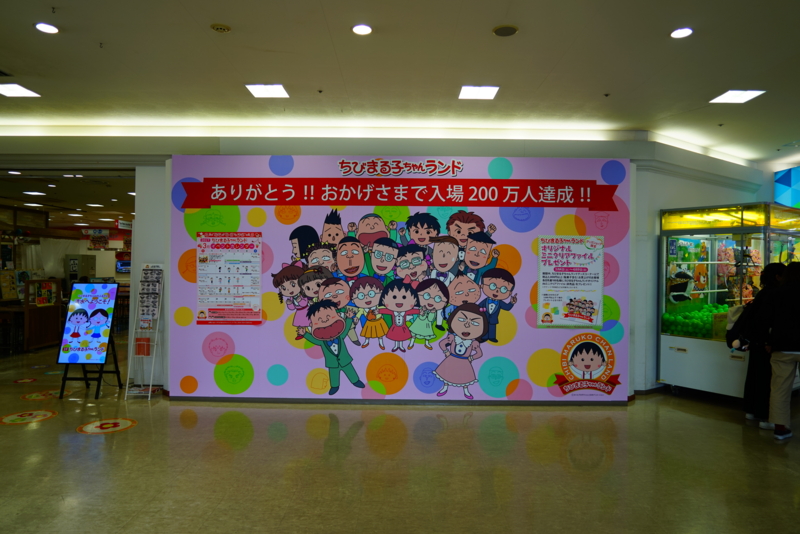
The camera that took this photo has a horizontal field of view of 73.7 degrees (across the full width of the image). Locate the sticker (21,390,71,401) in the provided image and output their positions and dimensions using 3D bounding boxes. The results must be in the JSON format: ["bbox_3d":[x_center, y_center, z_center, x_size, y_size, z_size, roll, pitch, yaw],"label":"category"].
[{"bbox_3d":[-4.062,1.479,6.149,0.500,0.010,0.500,1,0,0],"label":"sticker"}]

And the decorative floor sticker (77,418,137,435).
[{"bbox_3d":[-2.738,1.496,5.005,0.500,0.010,0.500,1,0,0],"label":"decorative floor sticker"}]

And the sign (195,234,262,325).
[{"bbox_3d":[-1.897,0.130,5.941,0.728,1.030,0.020,1,0,0],"label":"sign"}]

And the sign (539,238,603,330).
[{"bbox_3d":[1.897,0.174,5.921,0.728,1.030,0.020,1,0,0],"label":"sign"}]

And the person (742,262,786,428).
[{"bbox_3d":[3.656,0.761,5.285,0.430,1.600,0.460,1,0,3],"label":"person"}]

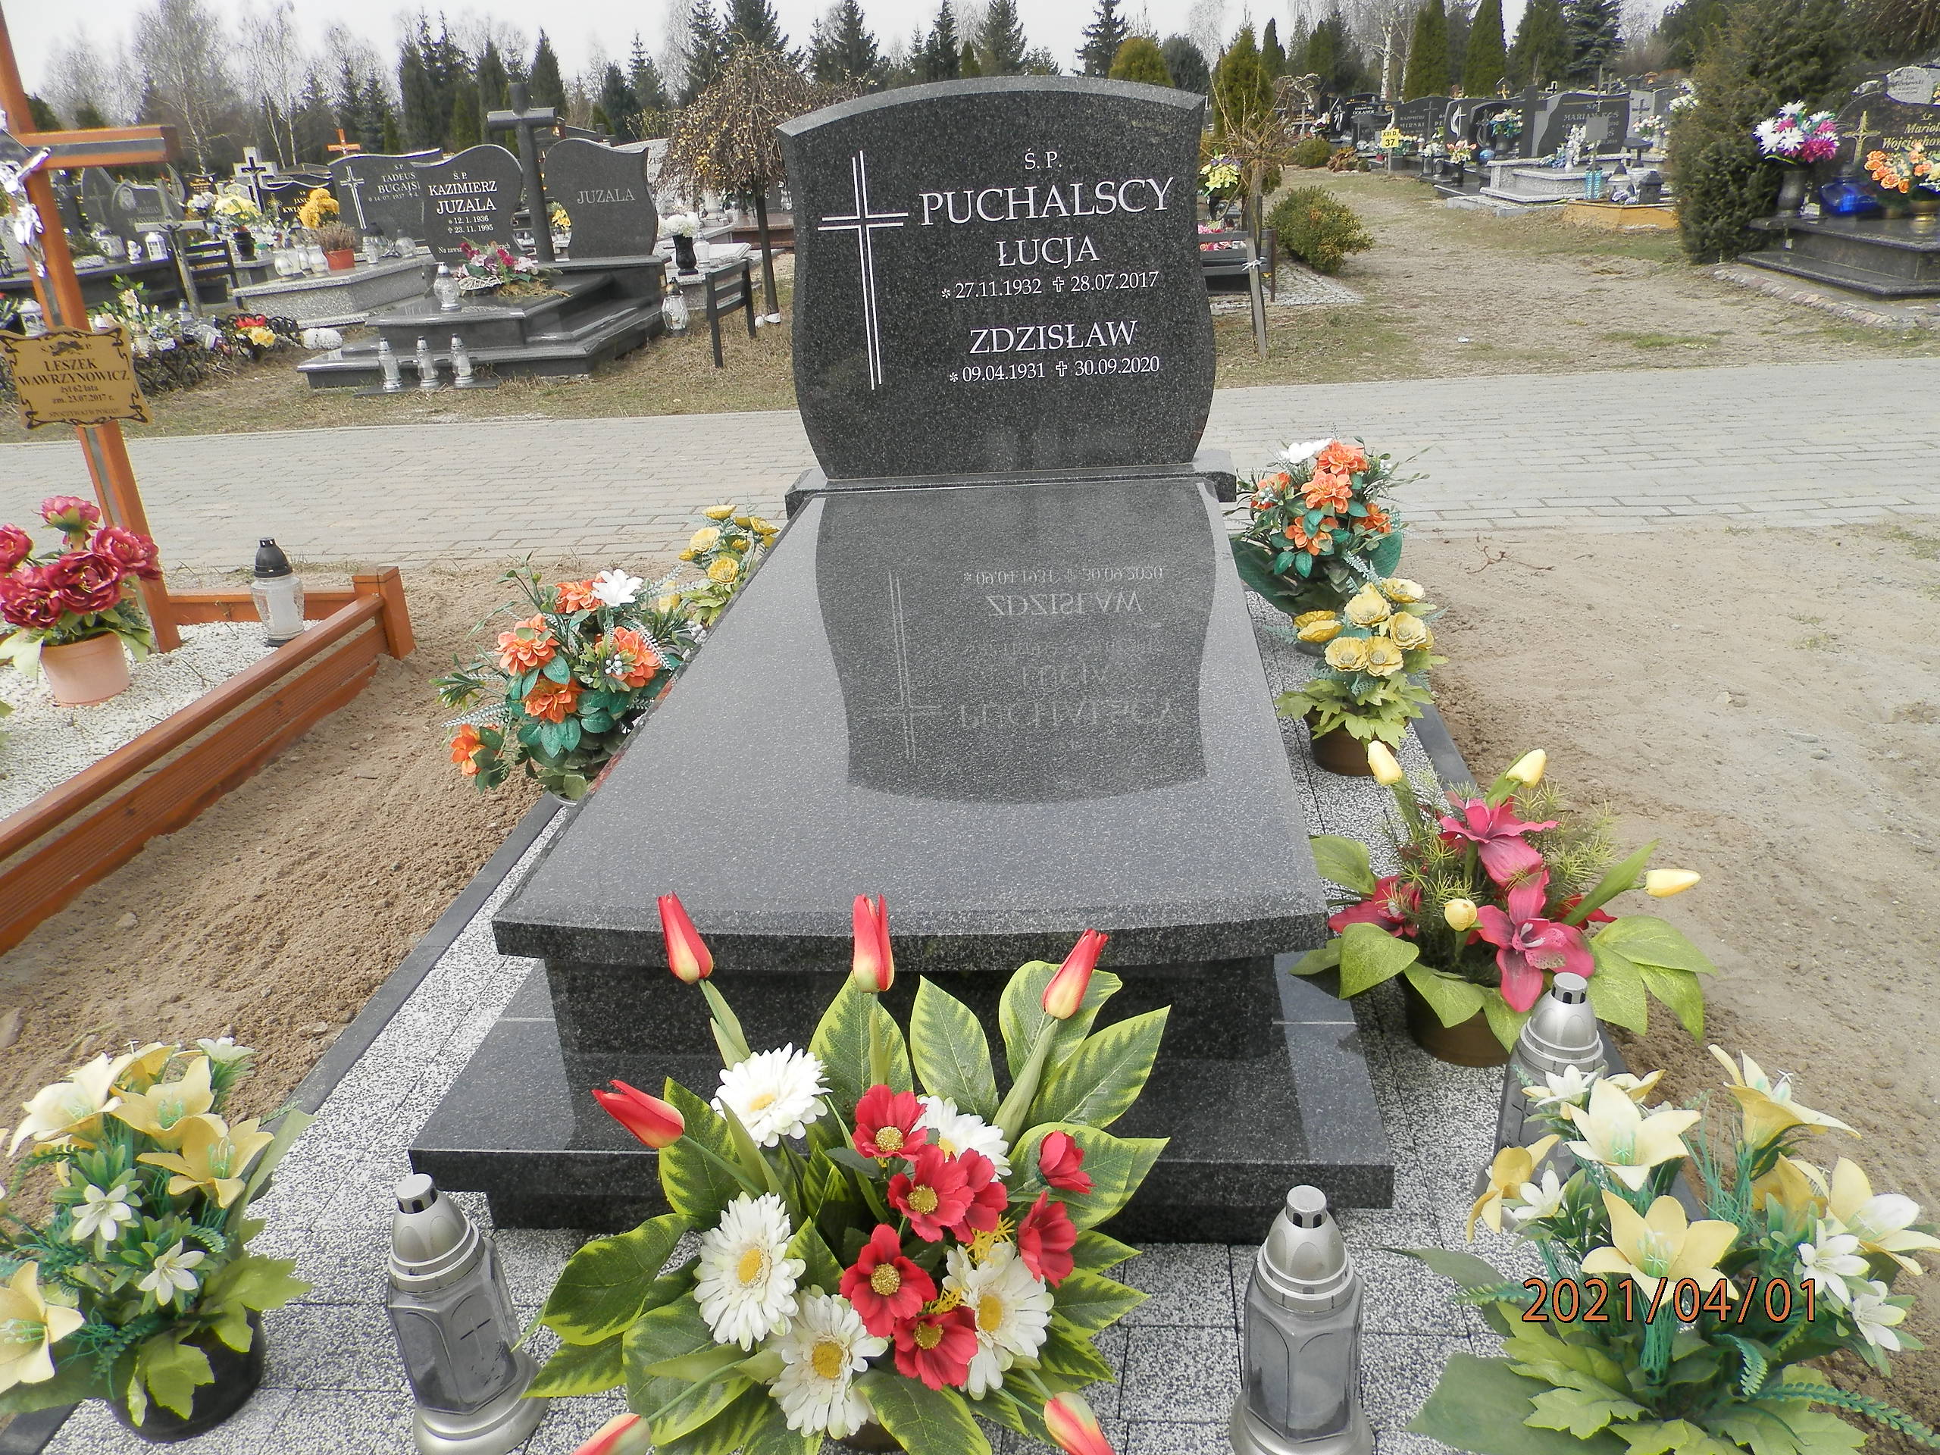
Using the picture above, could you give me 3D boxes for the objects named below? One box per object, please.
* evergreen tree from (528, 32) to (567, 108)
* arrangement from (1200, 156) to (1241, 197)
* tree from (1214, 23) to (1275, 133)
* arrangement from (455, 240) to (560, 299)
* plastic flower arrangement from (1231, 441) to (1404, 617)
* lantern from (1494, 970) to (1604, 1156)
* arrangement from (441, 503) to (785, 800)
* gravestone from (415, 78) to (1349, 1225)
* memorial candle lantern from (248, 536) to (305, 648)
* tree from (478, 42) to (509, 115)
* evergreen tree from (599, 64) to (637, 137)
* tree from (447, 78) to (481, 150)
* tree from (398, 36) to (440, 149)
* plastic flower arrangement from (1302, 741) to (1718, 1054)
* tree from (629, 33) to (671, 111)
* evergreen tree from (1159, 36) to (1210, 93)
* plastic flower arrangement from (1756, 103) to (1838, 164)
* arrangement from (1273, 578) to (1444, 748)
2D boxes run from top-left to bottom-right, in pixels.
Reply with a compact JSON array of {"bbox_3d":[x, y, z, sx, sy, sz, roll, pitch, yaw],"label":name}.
[{"bbox_3d":[-10.580,-15.122,35.054,1.150,4.083,1.150,-1,23,6],"label":"evergreen tree"},{"bbox_3d":[1.775,-3.947,10.037,0.340,0.320,0.320,-1,23,6],"label":"arrangement"},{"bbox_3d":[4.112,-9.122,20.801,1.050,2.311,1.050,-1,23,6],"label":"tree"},{"bbox_3d":[-2.807,-2.779,8.521,0.620,0.310,0.420,-1,23,7],"label":"arrangement"},{"bbox_3d":[0.690,-0.359,2.764,0.350,0.400,0.330,-1,23,6],"label":"plastic flower arrangement"},{"bbox_3d":[0.587,0.361,1.406,0.135,0.258,0.135,16,30,38],"label":"lantern"},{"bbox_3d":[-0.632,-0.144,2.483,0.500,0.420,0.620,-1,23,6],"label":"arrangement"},{"bbox_3d":[-0.013,-0.387,2.139,0.966,1.135,2.090,-1,23,7],"label":"gravestone"},{"bbox_3d":[-1.599,-0.324,3.228,0.118,0.225,0.118,-1,23,6],"label":"memorial candle lantern"},{"bbox_3d":[-12.453,-15.841,36.862,0.957,3.970,0.957,-1,23,7],"label":"tree"},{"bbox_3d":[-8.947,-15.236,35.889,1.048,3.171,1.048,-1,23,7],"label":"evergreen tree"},{"bbox_3d":[-11.316,-13.078,31.576,0.820,2.899,0.820,-1,23,7],"label":"tree"},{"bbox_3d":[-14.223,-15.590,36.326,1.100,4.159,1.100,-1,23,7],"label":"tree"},{"bbox_3d":[0.605,0.224,1.626,0.420,0.340,0.370,-1,23,7],"label":"plastic flower arrangement"},{"bbox_3d":[-10.848,-20.524,46.974,2.000,4.839,2.000,-1,23,6],"label":"tree"},{"bbox_3d":[3.831,-10.750,24.504,1.300,2.478,1.300,-1,23,6],"label":"evergreen tree"},{"bbox_3d":[4.647,-3.326,7.874,0.460,0.360,0.400,-1,23,6],"label":"plastic flower arrangement"},{"bbox_3d":[0.662,-0.083,2.366,0.270,0.310,0.250,-1,23,7],"label":"arrangement"}]

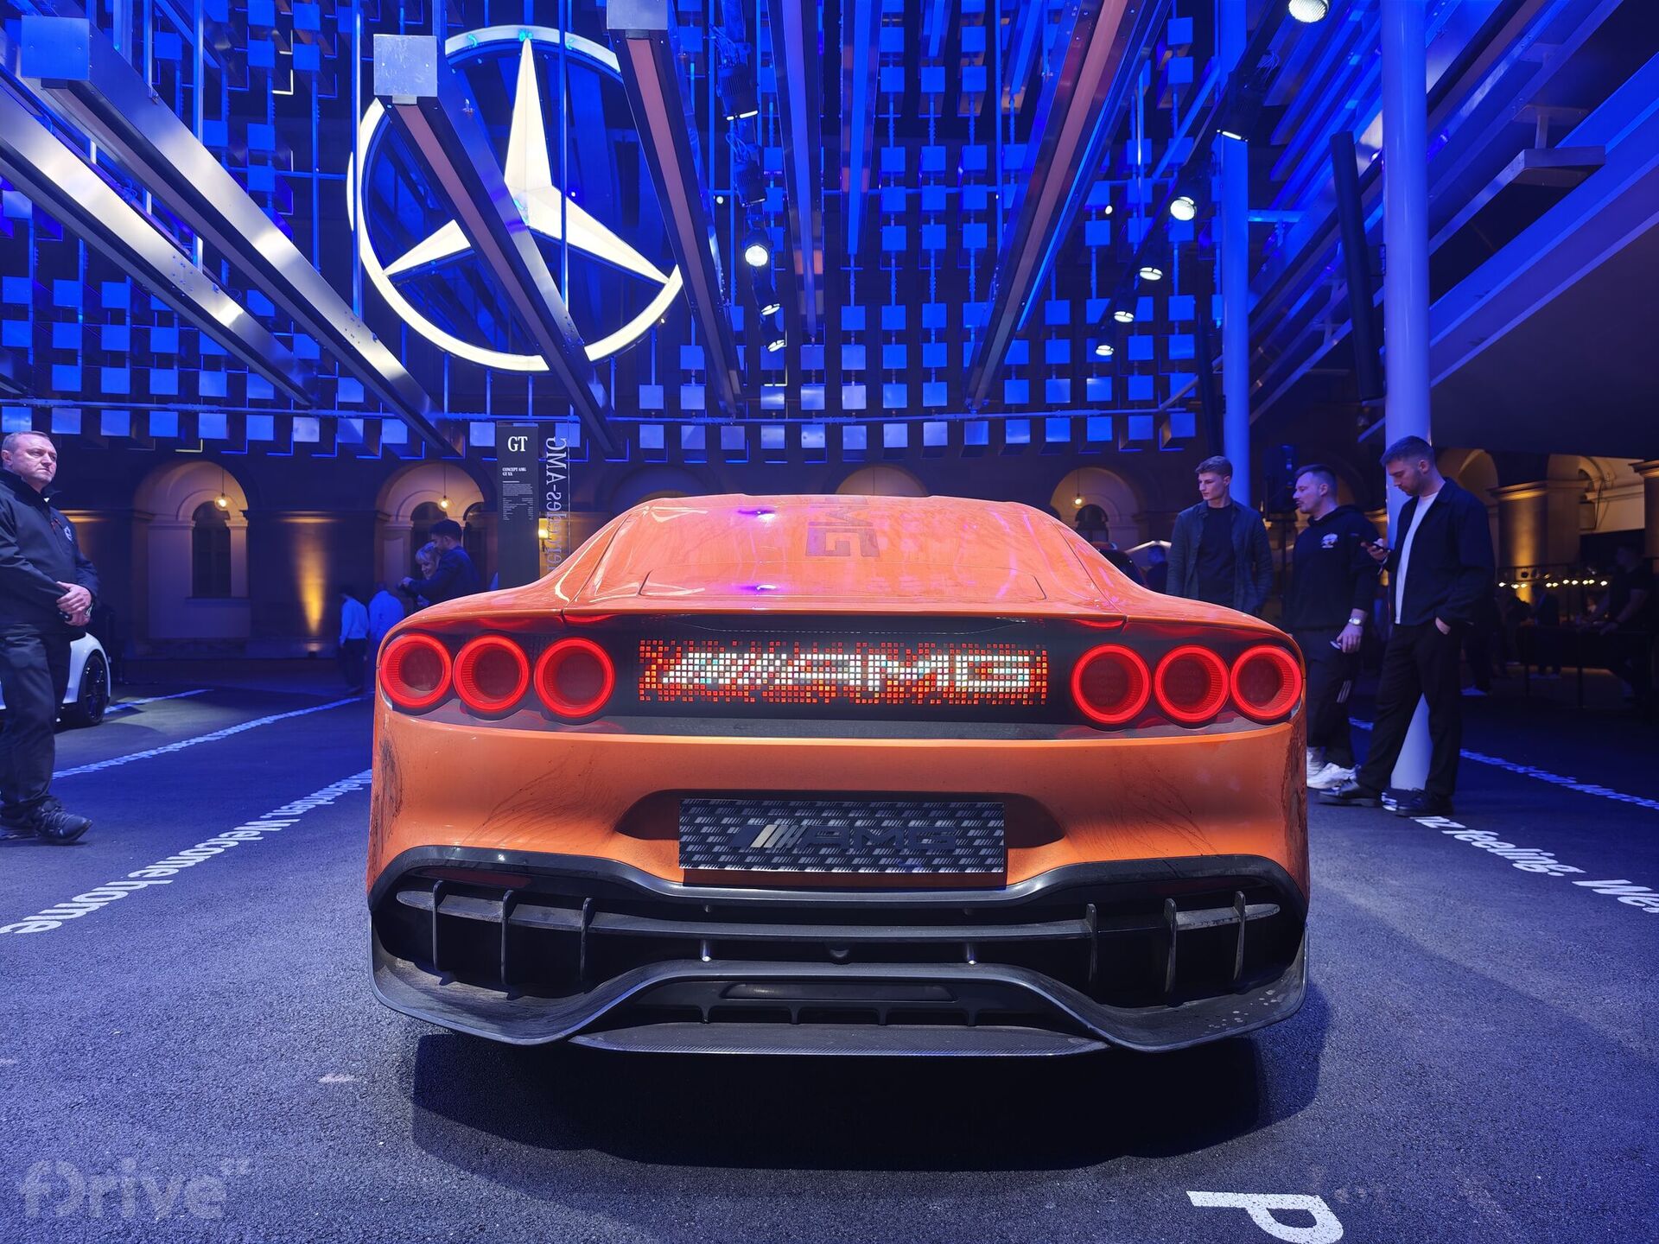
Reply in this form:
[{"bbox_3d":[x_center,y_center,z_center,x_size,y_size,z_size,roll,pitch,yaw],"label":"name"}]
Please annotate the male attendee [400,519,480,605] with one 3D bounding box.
[{"bbox_3d":[-3.640,-0.110,10.300,0.680,1.710,0.520,1,1,18],"label":"male attendee"}]

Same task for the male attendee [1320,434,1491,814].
[{"bbox_3d":[2.740,-0.010,5.220,0.660,1.750,0.540,0,1,-26],"label":"male attendee"}]

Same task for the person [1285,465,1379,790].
[{"bbox_3d":[2.700,0.000,5.900,0.400,1.720,0.500,-1,2,-34],"label":"person"}]

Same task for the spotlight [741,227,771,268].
[{"bbox_3d":[-0.630,-3.220,9.500,0.260,0.270,0.360,-2,41,-2],"label":"spotlight"}]

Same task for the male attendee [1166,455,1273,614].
[{"bbox_3d":[2.160,-0.040,6.100,0.570,1.760,0.370,1,1,24],"label":"male attendee"}]

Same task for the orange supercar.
[{"bbox_3d":[0.080,0.240,4.600,1.970,1.340,5.150,0,1,1],"label":"orange supercar"}]

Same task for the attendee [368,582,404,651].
[{"bbox_3d":[-6.550,0.300,16.300,0.500,1.700,0.360,0,1,-24],"label":"attendee"}]

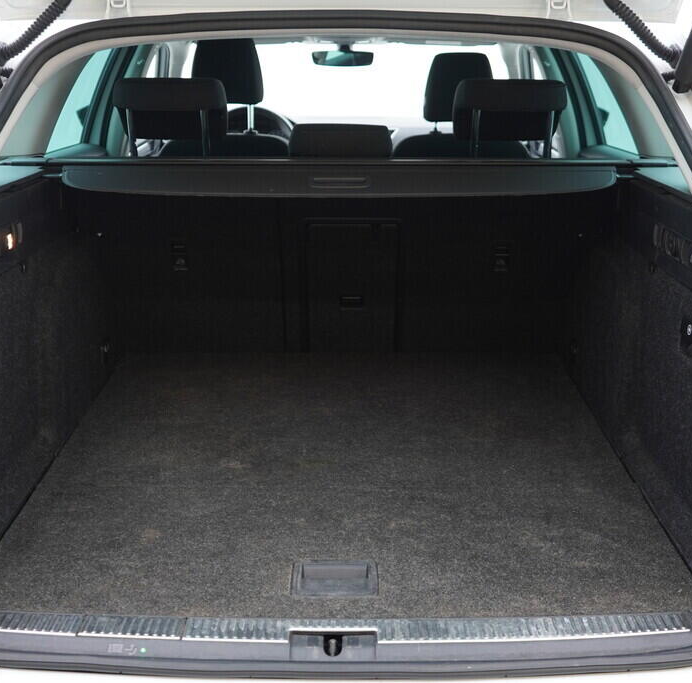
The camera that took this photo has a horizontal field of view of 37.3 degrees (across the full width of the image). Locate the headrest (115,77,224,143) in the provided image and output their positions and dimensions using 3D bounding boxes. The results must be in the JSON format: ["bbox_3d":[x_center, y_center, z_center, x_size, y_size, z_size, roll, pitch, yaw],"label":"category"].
[{"bbox_3d":[-0.366,-0.479,2.186,0.232,0.140,0.115,0,27,0],"label":"headrest"}]

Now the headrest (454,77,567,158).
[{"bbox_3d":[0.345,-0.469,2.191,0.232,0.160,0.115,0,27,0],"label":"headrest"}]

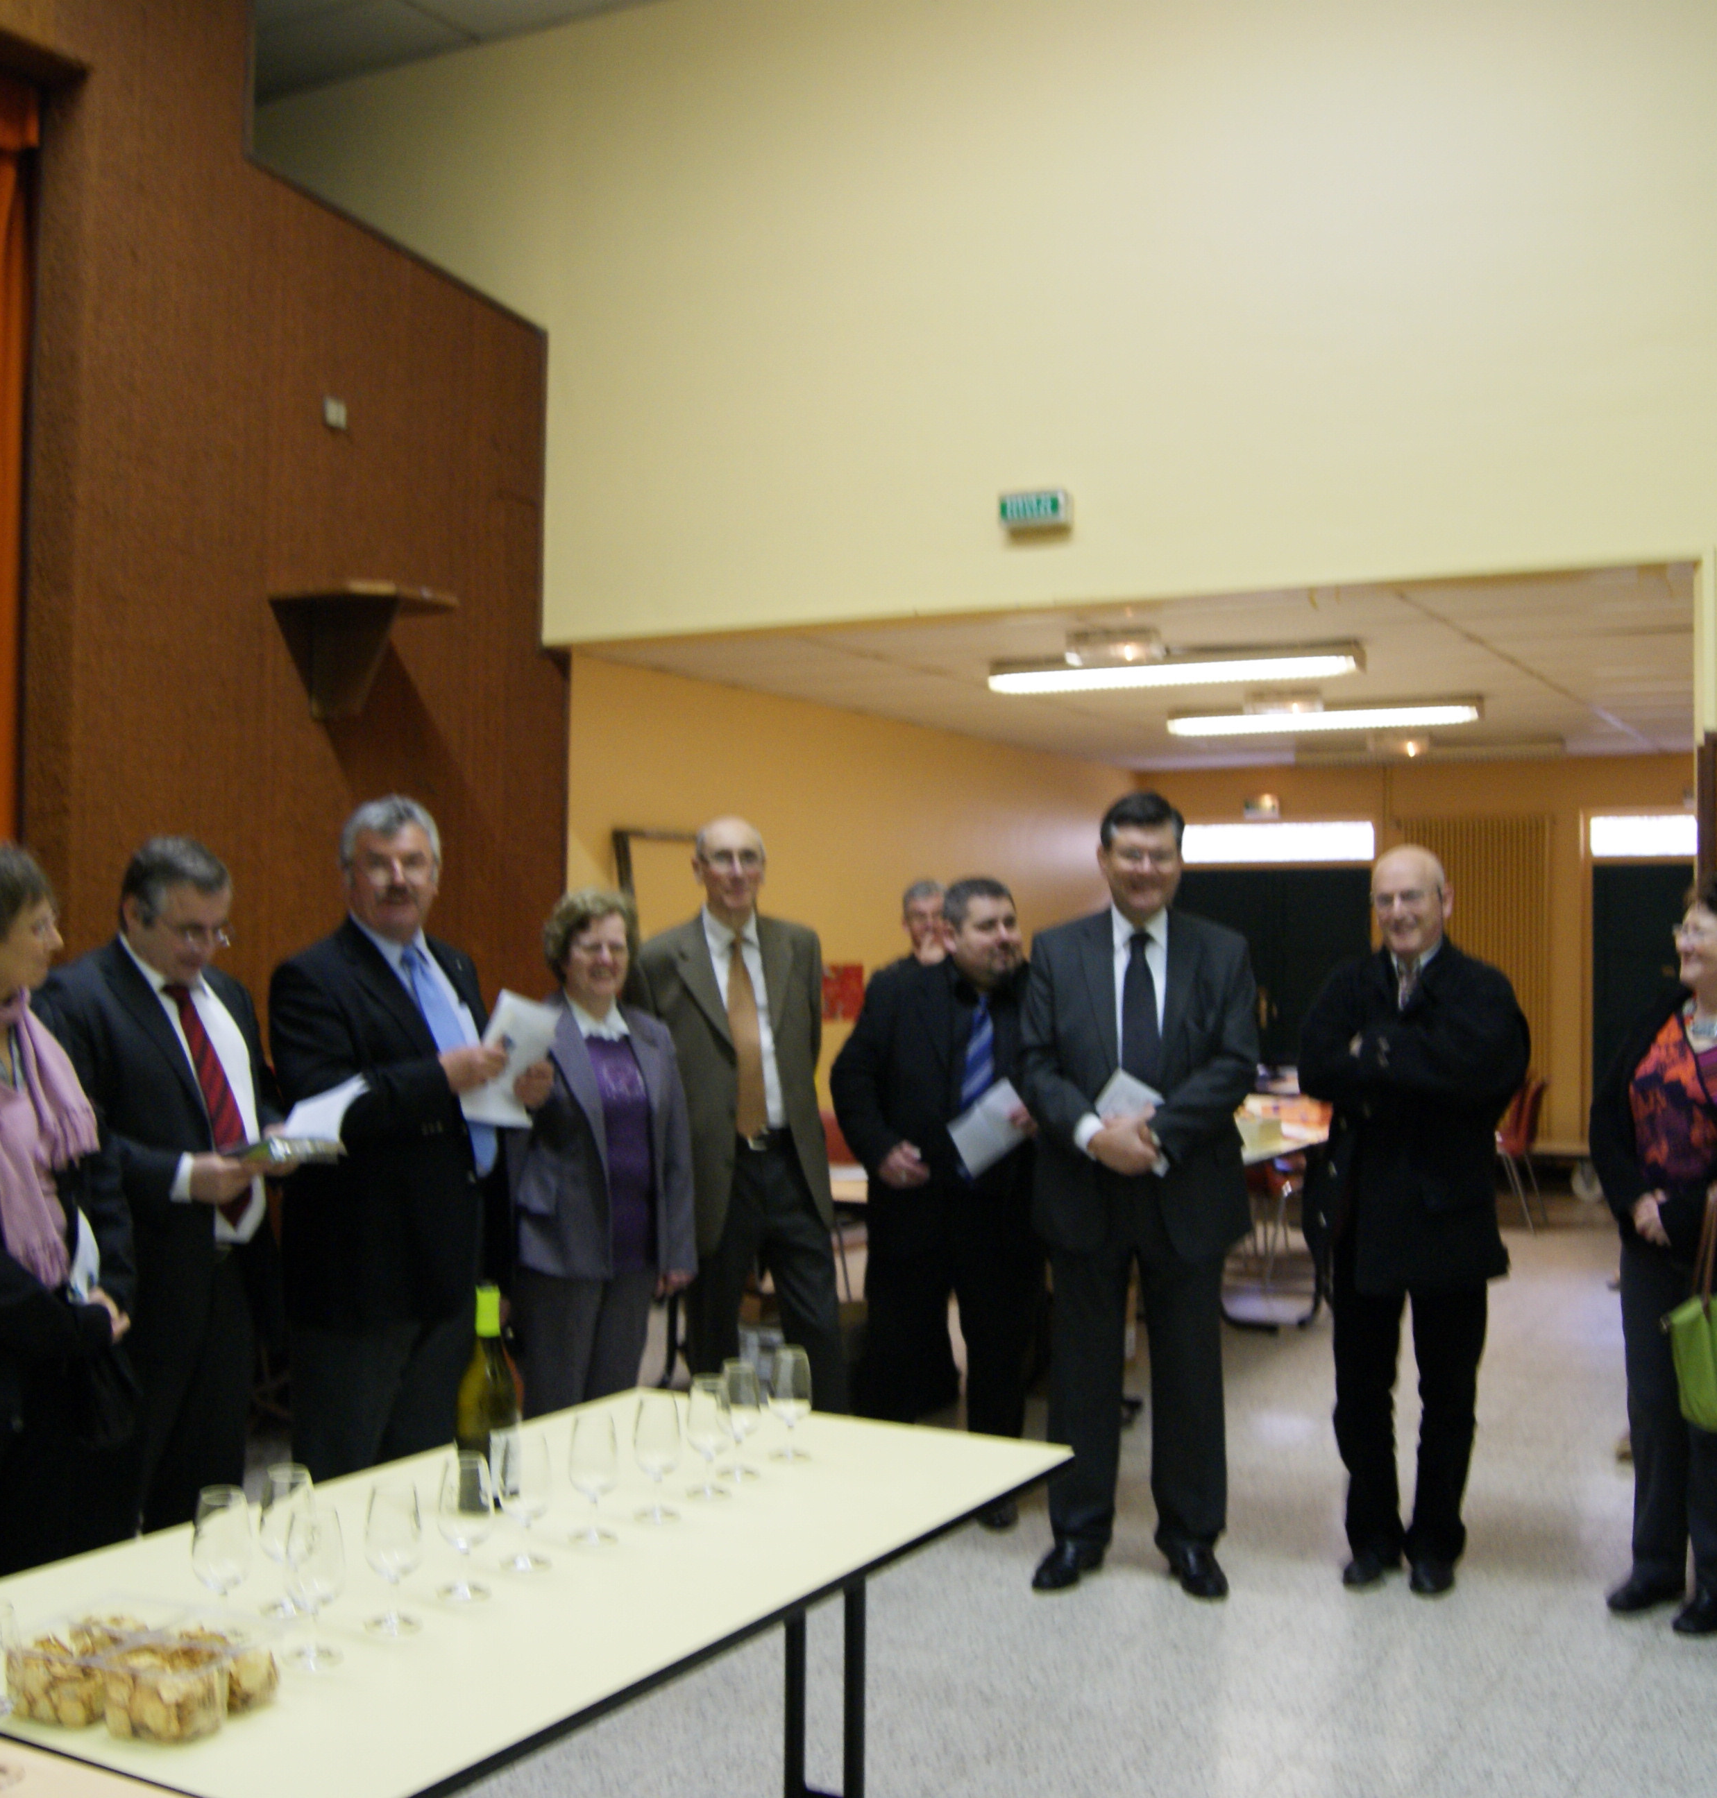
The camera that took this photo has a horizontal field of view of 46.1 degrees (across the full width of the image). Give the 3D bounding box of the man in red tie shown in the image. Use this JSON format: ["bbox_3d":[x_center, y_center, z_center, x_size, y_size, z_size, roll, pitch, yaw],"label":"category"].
[{"bbox_3d":[-1.190,0.716,3.450,0.420,1.665,0.510,0,-2,38],"label":"man in red tie"}]

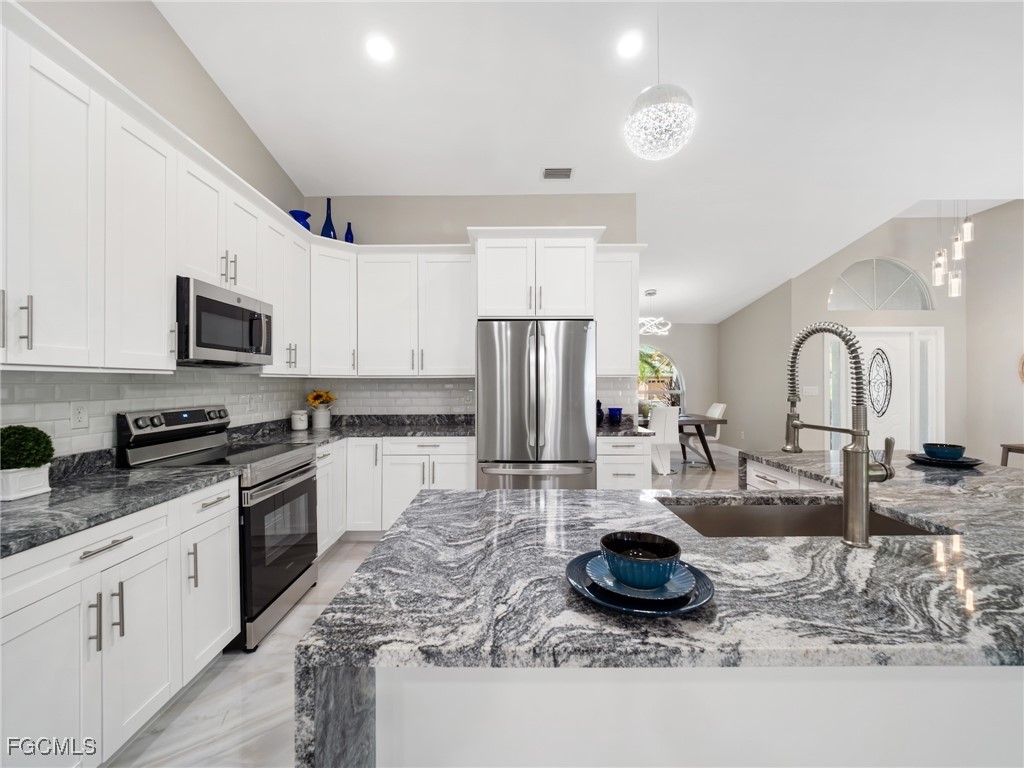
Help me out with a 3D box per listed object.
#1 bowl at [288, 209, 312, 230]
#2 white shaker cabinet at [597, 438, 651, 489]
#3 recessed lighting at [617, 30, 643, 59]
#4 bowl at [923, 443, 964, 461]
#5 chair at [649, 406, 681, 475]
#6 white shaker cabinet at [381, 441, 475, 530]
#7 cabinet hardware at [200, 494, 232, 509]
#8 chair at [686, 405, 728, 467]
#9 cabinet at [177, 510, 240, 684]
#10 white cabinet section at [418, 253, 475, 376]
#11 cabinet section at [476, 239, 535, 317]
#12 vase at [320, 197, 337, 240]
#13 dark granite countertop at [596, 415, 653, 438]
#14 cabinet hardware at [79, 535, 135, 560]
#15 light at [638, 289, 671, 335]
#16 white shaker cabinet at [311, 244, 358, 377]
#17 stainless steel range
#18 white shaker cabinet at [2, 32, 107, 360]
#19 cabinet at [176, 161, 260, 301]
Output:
[{"bbox_3d":[-1.757,-1.311,3.443,0.176,0.252,0.176,0,0,0],"label":"bowl"},{"bbox_3d":[0.915,0.864,3.754,0.485,0.853,0.600,0,0,-1],"label":"white shaker cabinet"},{"bbox_3d":[0.724,-2.091,2.543,0.155,0.030,0.155,0,-12,0],"label":"recessed lighting"},{"bbox_3d":[2.301,0.358,2.207,0.158,0.067,0.158,0,0,-1],"label":"bowl"},{"bbox_3d":[2.127,0.815,6.112,0.444,0.978,0.625,0,0,0],"label":"chair"},{"bbox_3d":[-0.665,0.834,3.677,0.761,0.817,0.635,0,0,0],"label":"white shaker cabinet"},{"bbox_3d":[-1.321,0.528,1.847,0.036,0.013,0.178,0,0,0],"label":"cabinet hardware"},{"bbox_3d":[3.115,0.812,6.777,0.645,0.978,0.454,0,0,0],"label":"chair"},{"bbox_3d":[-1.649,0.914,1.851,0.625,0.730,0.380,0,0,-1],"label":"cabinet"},{"bbox_3d":[-0.562,-0.610,3.800,0.520,1.080,0.330,0,0,0],"label":"white cabinet section"},{"bbox_3d":[-0.045,-0.835,3.570,0.460,0.620,0.620,0,0,0],"label":"cabinet section"},{"bbox_3d":[-1.667,-1.470,3.756,0.146,0.422,0.146,0,0,-1],"label":"vase"},{"bbox_3d":[0.907,0.355,3.650,0.504,0.121,0.655,0,0,0],"label":"dark granite countertop"},{"bbox_3d":[-1.315,0.532,1.353,0.036,0.013,0.178,0,0,0],"label":"cabinet hardware"},{"bbox_3d":[2.232,-1.164,6.680,0.660,0.745,0.660,0,0,-1],"label":"light"},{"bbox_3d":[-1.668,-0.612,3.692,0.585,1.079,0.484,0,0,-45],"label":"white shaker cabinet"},{"bbox_3d":[-1.639,0.746,2.438,0.670,1.187,0.755,0,0,-1],"label":"stainless steel range"},{"bbox_3d":[-1.804,-0.602,1.510,0.333,1.079,0.343,0,0,0],"label":"white shaker cabinet"},{"bbox_3d":[-1.848,-0.857,2.440,0.315,0.637,0.732,0,0,-1],"label":"cabinet"}]

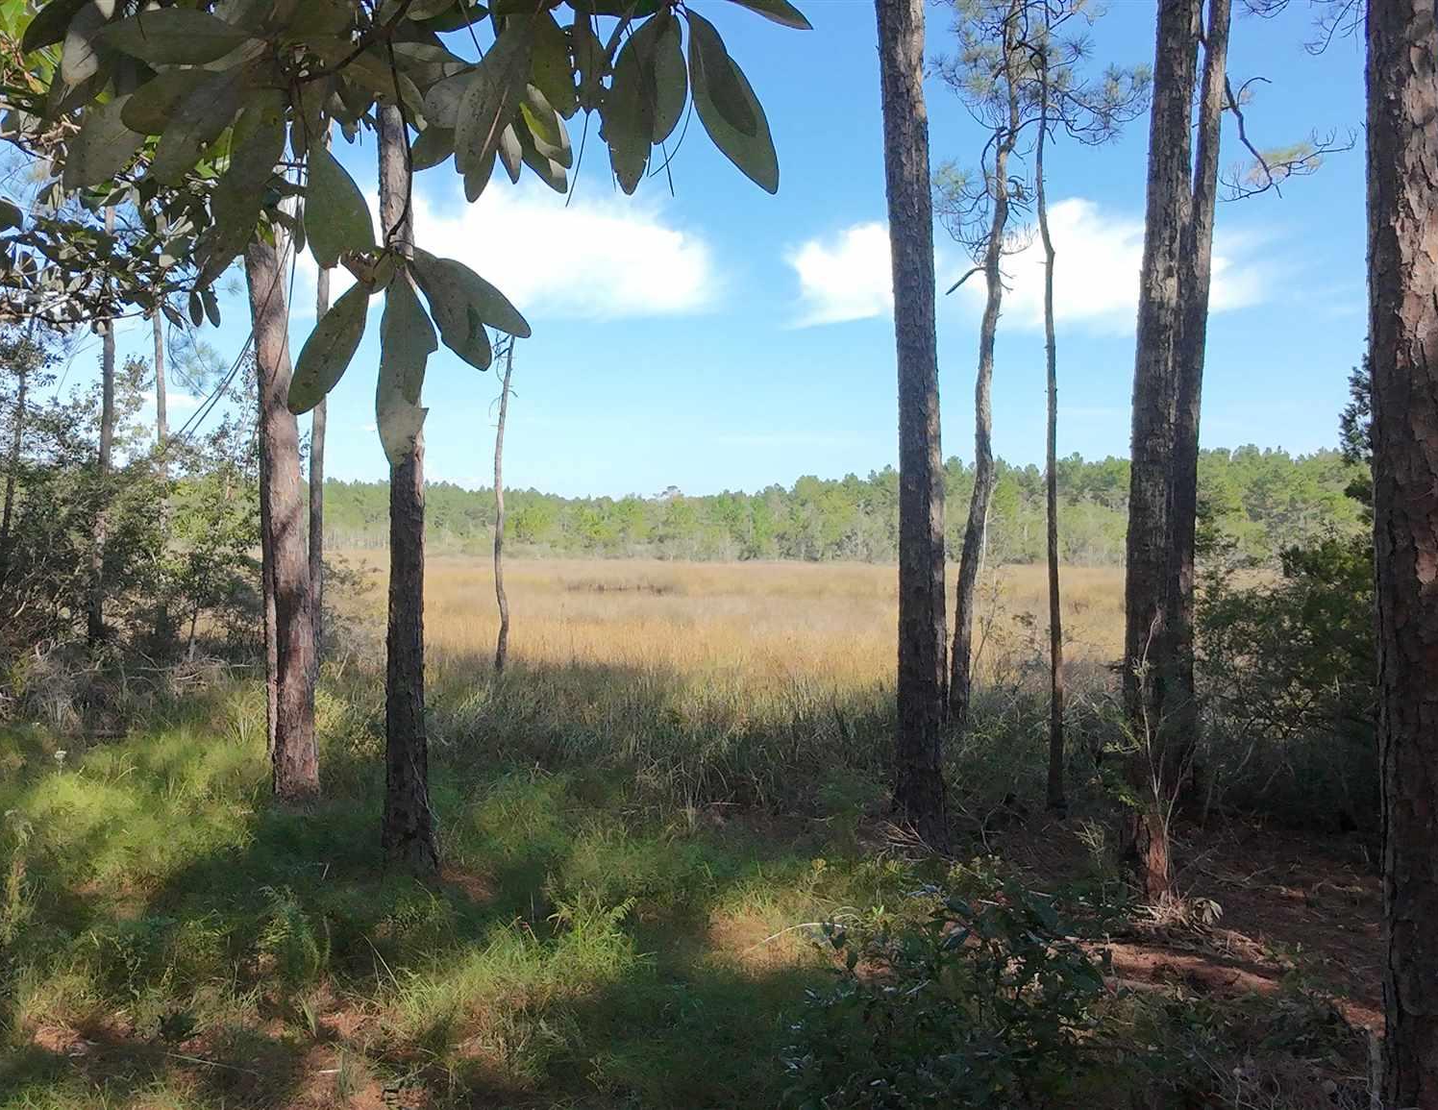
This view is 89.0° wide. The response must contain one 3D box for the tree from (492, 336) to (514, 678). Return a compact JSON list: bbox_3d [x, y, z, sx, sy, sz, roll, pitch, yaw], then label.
[{"bbox_3d":[-2.896,-0.670,9.800,0.300,4.750,0.300,0,0,0],"label":"tree"}]

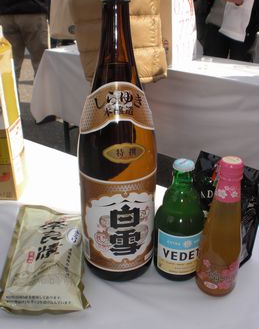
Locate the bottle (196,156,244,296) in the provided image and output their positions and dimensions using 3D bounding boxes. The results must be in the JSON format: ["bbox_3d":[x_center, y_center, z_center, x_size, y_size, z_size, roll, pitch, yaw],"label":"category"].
[{"bbox_3d":[0.125,0.084,0.505,0.056,0.196,0.056,8,26,15],"label":"bottle"}]

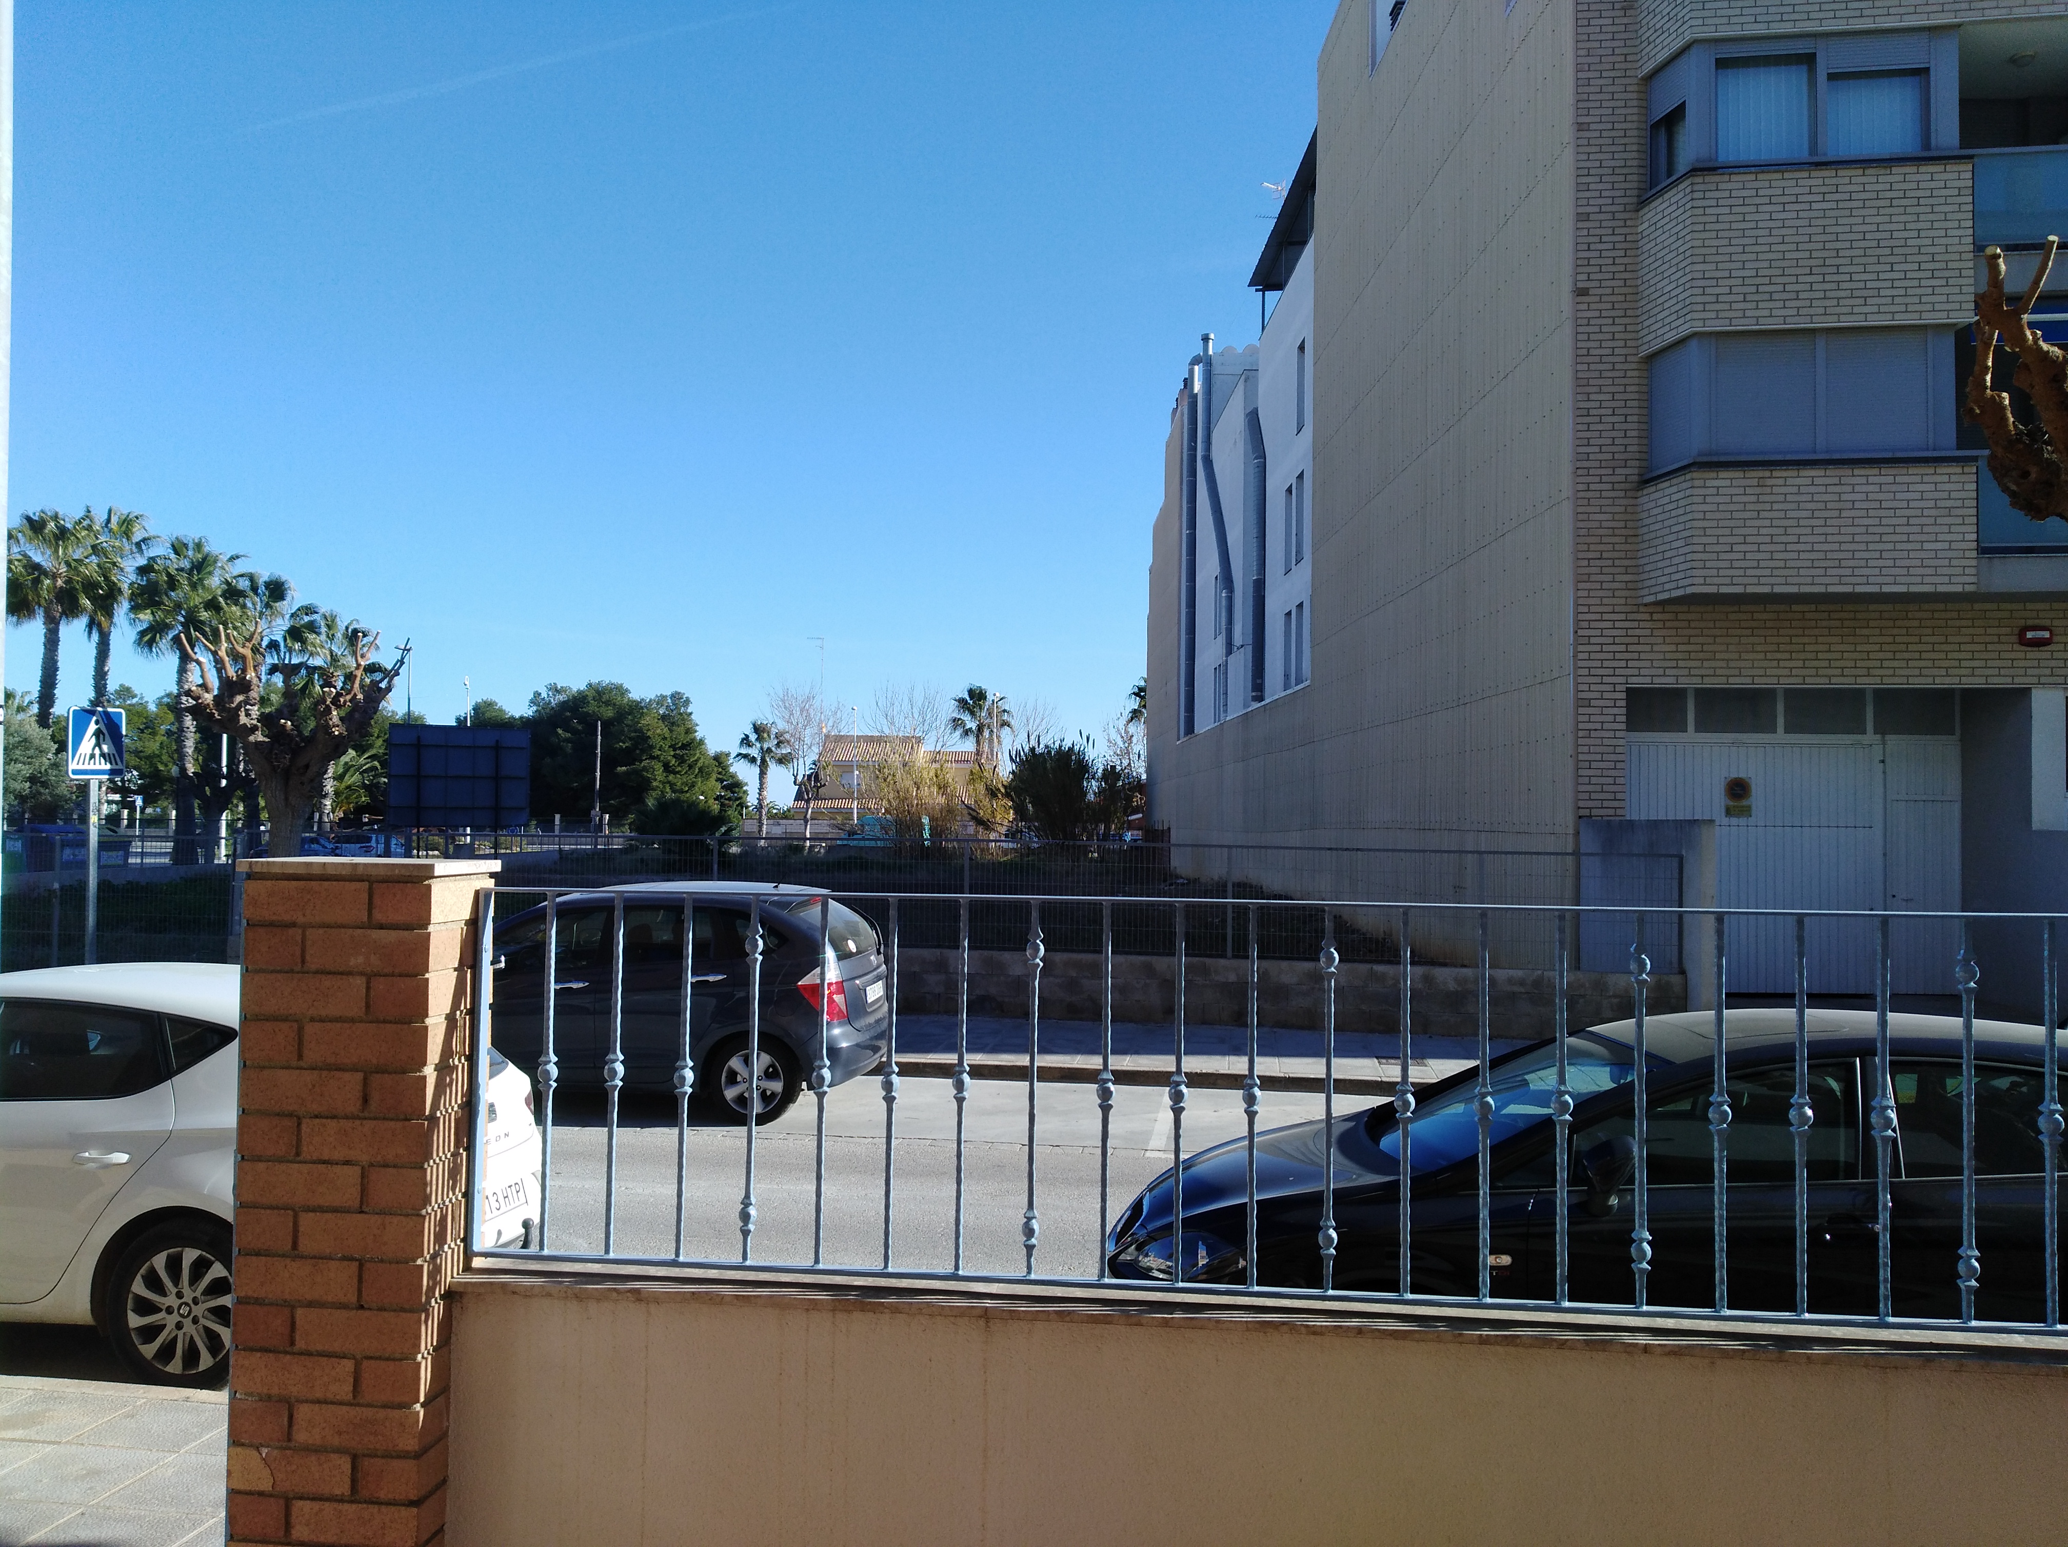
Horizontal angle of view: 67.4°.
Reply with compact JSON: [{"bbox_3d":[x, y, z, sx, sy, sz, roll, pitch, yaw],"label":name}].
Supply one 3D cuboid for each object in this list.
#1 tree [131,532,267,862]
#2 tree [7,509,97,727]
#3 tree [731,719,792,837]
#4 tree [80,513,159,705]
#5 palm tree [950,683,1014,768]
[{"bbox_3d":[-23.359,-1.701,42.848,3.300,9.680,3.300,2,-2,-29],"label":"tree"},{"bbox_3d":[-29.111,-2.347,45.827,2.700,11.030,2.700,2,-2,-32],"label":"tree"},{"bbox_3d":[-15.787,0.805,89.878,3.400,7.800,3.400,1,-2,-10],"label":"tree"},{"bbox_3d":[-28.427,-2.483,47.820,2.500,11.440,2.500,2,-2,-31],"label":"tree"},{"bbox_3d":[-3.127,-0.127,87.846,3.500,9.830,3.500,1,-2,-2],"label":"palm tree"}]

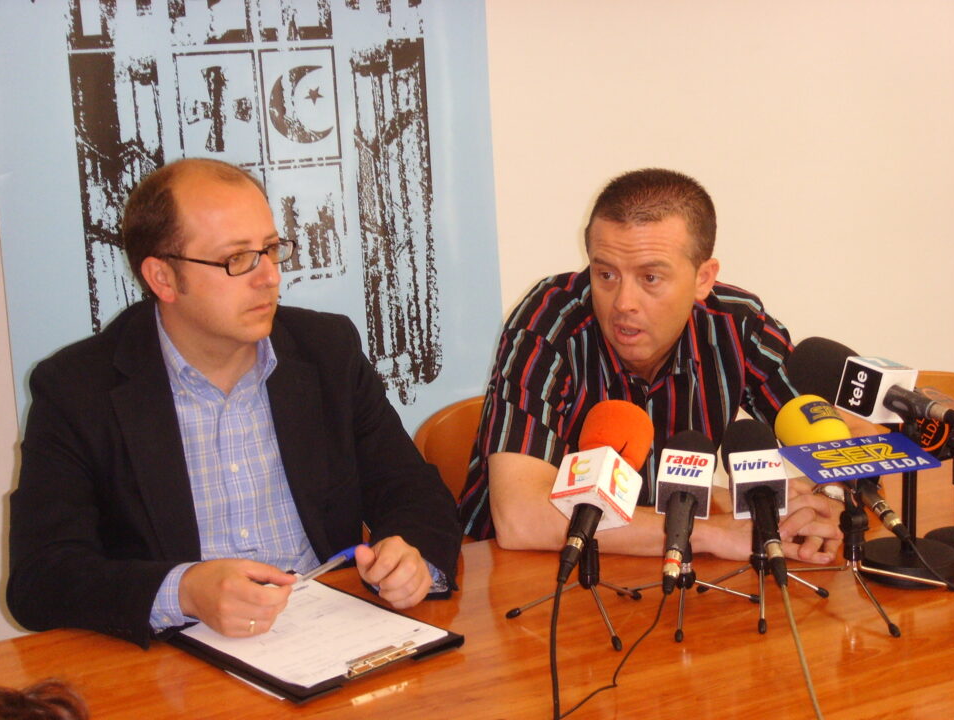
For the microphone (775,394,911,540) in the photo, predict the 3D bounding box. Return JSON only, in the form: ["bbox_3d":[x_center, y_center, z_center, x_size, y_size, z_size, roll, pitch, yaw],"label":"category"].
[{"bbox_3d":[0.447,0.130,2.360,0.088,0.088,0.265,-40,43,6],"label":"microphone"}]

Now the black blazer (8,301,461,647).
[{"bbox_3d":[-0.337,0.214,2.591,0.570,0.580,0.460,-9,15,-27],"label":"black blazer"}]

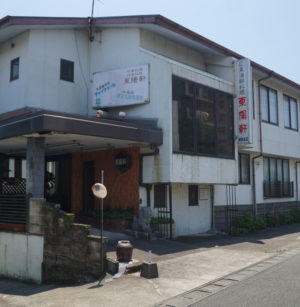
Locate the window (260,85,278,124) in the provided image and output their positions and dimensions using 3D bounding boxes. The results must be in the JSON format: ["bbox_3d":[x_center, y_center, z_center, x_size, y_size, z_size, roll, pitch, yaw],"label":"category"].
[{"bbox_3d":[5.815,-2.294,20.371,0.120,1.738,1.817,-5,-7,40],"label":"window"}]

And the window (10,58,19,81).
[{"bbox_3d":[-4.385,-2.716,13.705,0.487,0.697,0.100,-5,-7,40],"label":"window"}]

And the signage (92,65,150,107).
[{"bbox_3d":[-0.905,-2.128,13.584,2.038,1.152,0.150,-3,-6,24],"label":"signage"}]

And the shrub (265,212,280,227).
[{"bbox_3d":[4.999,2.693,17.213,0.500,0.570,0.650,-5,-7,40],"label":"shrub"}]

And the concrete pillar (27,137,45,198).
[{"bbox_3d":[-2.959,0.572,10.953,0.207,1.908,0.398,-5,-7,40],"label":"concrete pillar"}]

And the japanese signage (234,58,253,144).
[{"bbox_3d":[3.501,-1.952,15.701,0.520,3.120,0.260,-5,-7,40],"label":"japanese signage"}]

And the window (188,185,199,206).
[{"bbox_3d":[1.459,1.400,14.020,0.100,0.698,0.559,-5,-7,40],"label":"window"}]

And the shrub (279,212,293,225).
[{"bbox_3d":[5.858,2.810,18.236,0.480,0.500,0.600,-5,-7,40],"label":"shrub"}]

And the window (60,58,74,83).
[{"bbox_3d":[-3.048,-3.049,15.611,0.120,0.785,0.623,-5,-7,40],"label":"window"}]

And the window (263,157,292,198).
[{"bbox_3d":[5.948,1.155,19.451,0.200,1.839,2.941,-5,-7,40],"label":"window"}]

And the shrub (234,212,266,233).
[{"bbox_3d":[4.202,2.799,17.502,0.800,0.700,2.100,-5,-7,40],"label":"shrub"}]

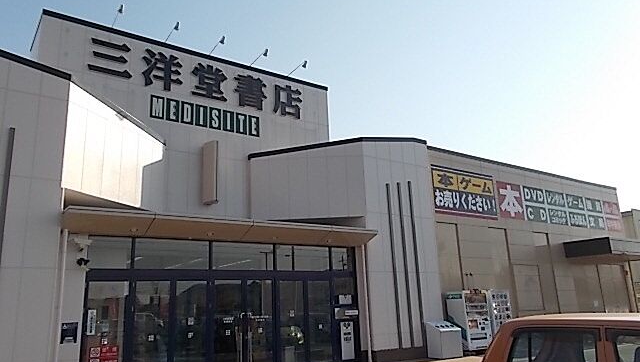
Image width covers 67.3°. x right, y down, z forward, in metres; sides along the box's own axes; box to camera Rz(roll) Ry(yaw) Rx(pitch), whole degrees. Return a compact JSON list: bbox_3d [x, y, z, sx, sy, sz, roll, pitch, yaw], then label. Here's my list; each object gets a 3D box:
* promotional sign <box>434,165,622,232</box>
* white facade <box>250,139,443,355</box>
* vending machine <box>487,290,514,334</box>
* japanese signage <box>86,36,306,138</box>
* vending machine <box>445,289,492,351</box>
[{"bbox_3d":[9.842,1.136,21.021,14.150,1.830,0.100,8,-18,-34],"label":"promotional sign"},{"bbox_3d":[0.891,1.901,14.984,5.770,7.000,1.980,8,-18,-34],"label":"white facade"},{"bbox_3d":[5.983,4.747,16.537,1.100,1.890,0.740,8,-18,-34],"label":"vending machine"},{"bbox_3d":[-3.353,-2.540,14.472,6.760,2.030,0.170,8,-18,-34],"label":"japanese signage"},{"bbox_3d":[4.906,4.586,15.800,1.230,1.895,0.740,8,-18,-34],"label":"vending machine"}]

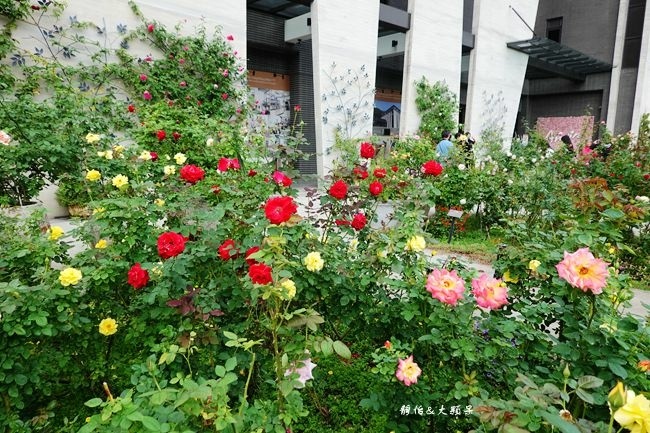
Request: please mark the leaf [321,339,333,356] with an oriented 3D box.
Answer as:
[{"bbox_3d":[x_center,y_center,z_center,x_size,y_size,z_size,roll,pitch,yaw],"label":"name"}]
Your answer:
[{"bbox_3d":[0.004,0.378,1.250,0.032,0.055,0.010,-5,-30,-3],"label":"leaf"}]

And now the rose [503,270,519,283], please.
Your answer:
[{"bbox_3d":[0.707,0.230,1.650,0.062,0.052,0.050,2,9,12],"label":"rose"}]

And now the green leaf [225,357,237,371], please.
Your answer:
[{"bbox_3d":[-0.286,0.448,1.320,0.037,0.042,0.025,-2,9,-13],"label":"green leaf"}]

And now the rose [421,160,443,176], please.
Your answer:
[{"bbox_3d":[0.504,-0.227,2.050,0.099,0.072,0.090,2,10,14],"label":"rose"}]

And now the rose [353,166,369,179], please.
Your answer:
[{"bbox_3d":[0.209,-0.256,2.550,0.088,0.068,0.070,1,9,5],"label":"rose"}]

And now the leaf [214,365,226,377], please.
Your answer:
[{"bbox_3d":[-0.345,0.508,1.430,0.038,0.038,0.025,-3,10,-14],"label":"leaf"}]

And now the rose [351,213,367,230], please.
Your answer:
[{"bbox_3d":[0.188,0.028,2.400,0.082,0.095,0.075,1,9,4],"label":"rose"}]

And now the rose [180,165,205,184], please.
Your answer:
[{"bbox_3d":[-0.627,-0.199,2.050,0.112,0.085,0.095,-1,9,-6],"label":"rose"}]

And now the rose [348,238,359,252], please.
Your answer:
[{"bbox_3d":[0.155,0.157,2.350,0.058,0.072,0.055,1,9,4],"label":"rose"}]

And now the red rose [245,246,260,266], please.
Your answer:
[{"bbox_3d":[-0.293,0.170,1.800,0.079,0.087,0.070,-2,10,-9],"label":"red rose"}]

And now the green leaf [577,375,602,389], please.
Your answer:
[{"bbox_3d":[0.612,0.381,1.000,0.058,0.028,0.032,6,10,33],"label":"green leaf"}]

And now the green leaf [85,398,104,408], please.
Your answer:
[{"bbox_3d":[-0.585,0.475,1.100,0.049,0.010,0.028,-5,38,-15],"label":"green leaf"}]

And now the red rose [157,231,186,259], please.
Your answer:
[{"bbox_3d":[-0.585,0.107,1.650,0.108,0.100,0.075,-2,9,-12],"label":"red rose"}]

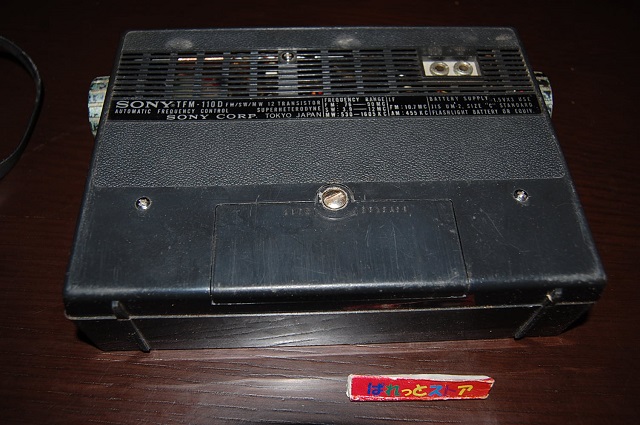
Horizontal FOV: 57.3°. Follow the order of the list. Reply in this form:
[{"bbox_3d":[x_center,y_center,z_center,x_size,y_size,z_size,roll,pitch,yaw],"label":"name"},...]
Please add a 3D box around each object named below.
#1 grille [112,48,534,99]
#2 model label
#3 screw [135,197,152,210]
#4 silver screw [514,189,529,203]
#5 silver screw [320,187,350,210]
[{"bbox_3d":[0.003,-0.076,0.320,0.223,0.004,0.035,-1,57,-3],"label":"grille"},{"bbox_3d":[0.005,-0.055,0.306,0.225,0.001,0.014,-1,57,-3],"label":"model label"},{"bbox_3d":[-0.081,-0.004,0.269,0.007,0.003,0.007,-1,57,-3],"label":"screw"},{"bbox_3d":[0.096,-0.008,0.278,0.007,0.003,0.007,-1,57,-3],"label":"silver screw"},{"bbox_3d":[0.007,-0.006,0.274,0.012,0.004,0.012,-1,57,-3],"label":"silver screw"}]

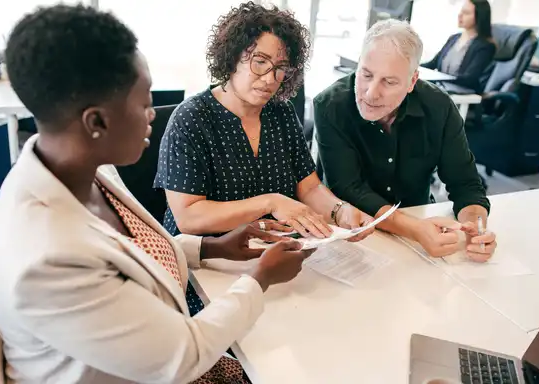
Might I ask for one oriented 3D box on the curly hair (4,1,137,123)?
[{"bbox_3d":[-0.319,-0.206,0.910,0.210,0.190,0.180,-2,21,-40],"label":"curly hair"}]

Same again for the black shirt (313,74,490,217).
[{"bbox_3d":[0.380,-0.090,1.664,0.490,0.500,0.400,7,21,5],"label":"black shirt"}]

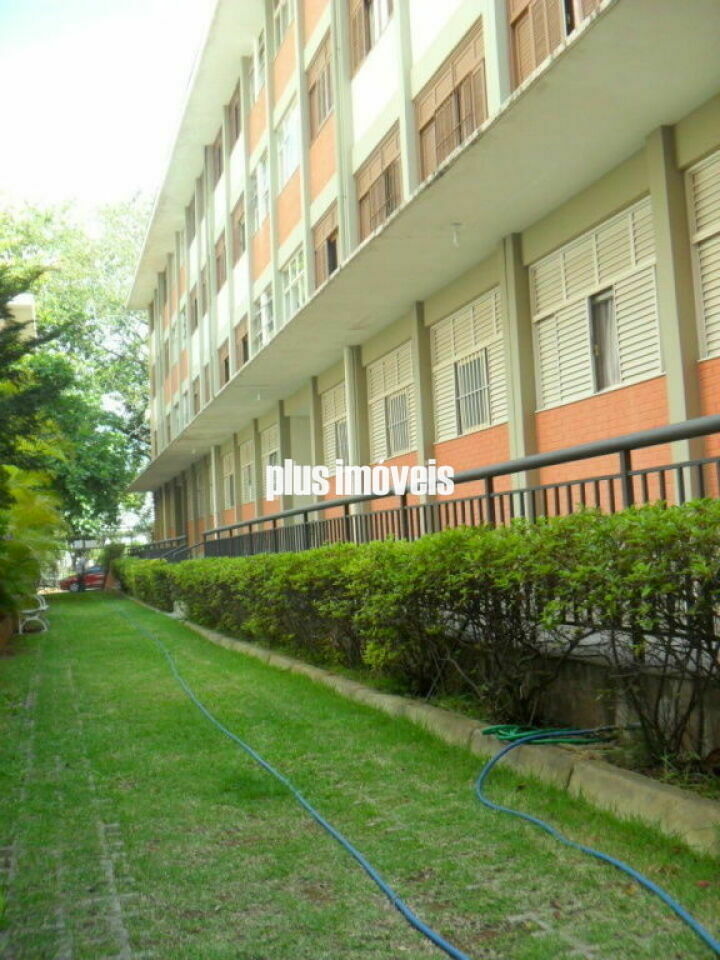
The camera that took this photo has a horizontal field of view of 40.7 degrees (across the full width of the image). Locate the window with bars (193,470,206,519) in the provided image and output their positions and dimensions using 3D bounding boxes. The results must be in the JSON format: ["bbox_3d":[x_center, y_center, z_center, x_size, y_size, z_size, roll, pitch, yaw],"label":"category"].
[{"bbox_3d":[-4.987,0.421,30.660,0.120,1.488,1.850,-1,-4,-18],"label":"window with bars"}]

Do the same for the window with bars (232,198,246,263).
[{"bbox_3d":[-2.853,-5.977,23.058,0.120,1.395,2.182,-1,-4,-18],"label":"window with bars"}]

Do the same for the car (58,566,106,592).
[{"bbox_3d":[-14.034,5.226,51.500,4.000,1.460,1.700,-1,-4,-18],"label":"car"}]

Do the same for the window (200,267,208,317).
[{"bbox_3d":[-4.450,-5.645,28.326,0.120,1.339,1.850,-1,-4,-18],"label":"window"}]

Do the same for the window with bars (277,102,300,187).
[{"bbox_3d":[-1.357,-6.364,18.415,0.120,1.395,2.205,-1,-4,-18],"label":"window with bars"}]

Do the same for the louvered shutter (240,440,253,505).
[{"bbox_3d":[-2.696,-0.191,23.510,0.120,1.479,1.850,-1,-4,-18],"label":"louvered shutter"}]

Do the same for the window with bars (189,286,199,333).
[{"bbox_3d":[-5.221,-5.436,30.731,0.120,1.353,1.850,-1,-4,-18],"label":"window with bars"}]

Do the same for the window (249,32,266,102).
[{"bbox_3d":[-2.231,-8.926,20.957,0.120,1.328,2.182,-1,-4,-18],"label":"window"}]

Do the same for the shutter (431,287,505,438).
[{"bbox_3d":[1.222,-1.232,10.762,0.120,1.431,2.182,-1,-4,-18],"label":"shutter"}]

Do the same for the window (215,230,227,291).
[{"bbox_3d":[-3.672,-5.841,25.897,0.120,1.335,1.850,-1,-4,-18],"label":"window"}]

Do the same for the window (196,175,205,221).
[{"bbox_3d":[-4.467,-8.301,27.903,0.120,1.305,2.160,-1,-4,-18],"label":"window"}]

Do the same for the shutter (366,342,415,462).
[{"bbox_3d":[0.520,-1.040,13.265,0.120,1.447,2.207,-2,-4,-18],"label":"shutter"}]

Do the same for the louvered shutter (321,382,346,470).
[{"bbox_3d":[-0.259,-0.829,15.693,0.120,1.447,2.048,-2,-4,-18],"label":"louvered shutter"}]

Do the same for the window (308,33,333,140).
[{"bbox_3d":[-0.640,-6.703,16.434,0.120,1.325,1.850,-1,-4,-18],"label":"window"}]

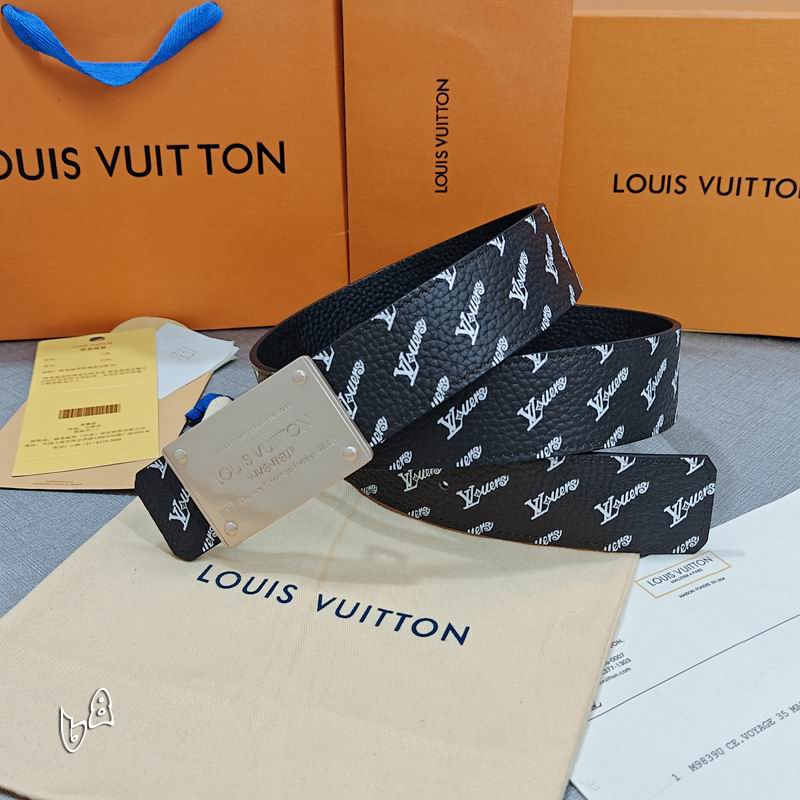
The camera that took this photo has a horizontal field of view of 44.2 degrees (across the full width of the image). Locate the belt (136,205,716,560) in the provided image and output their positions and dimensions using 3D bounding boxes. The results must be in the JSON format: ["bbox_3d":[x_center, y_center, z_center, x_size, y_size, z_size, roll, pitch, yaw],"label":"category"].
[{"bbox_3d":[0.012,-0.017,0.415,0.231,0.115,0.147,0,29,0],"label":"belt"}]

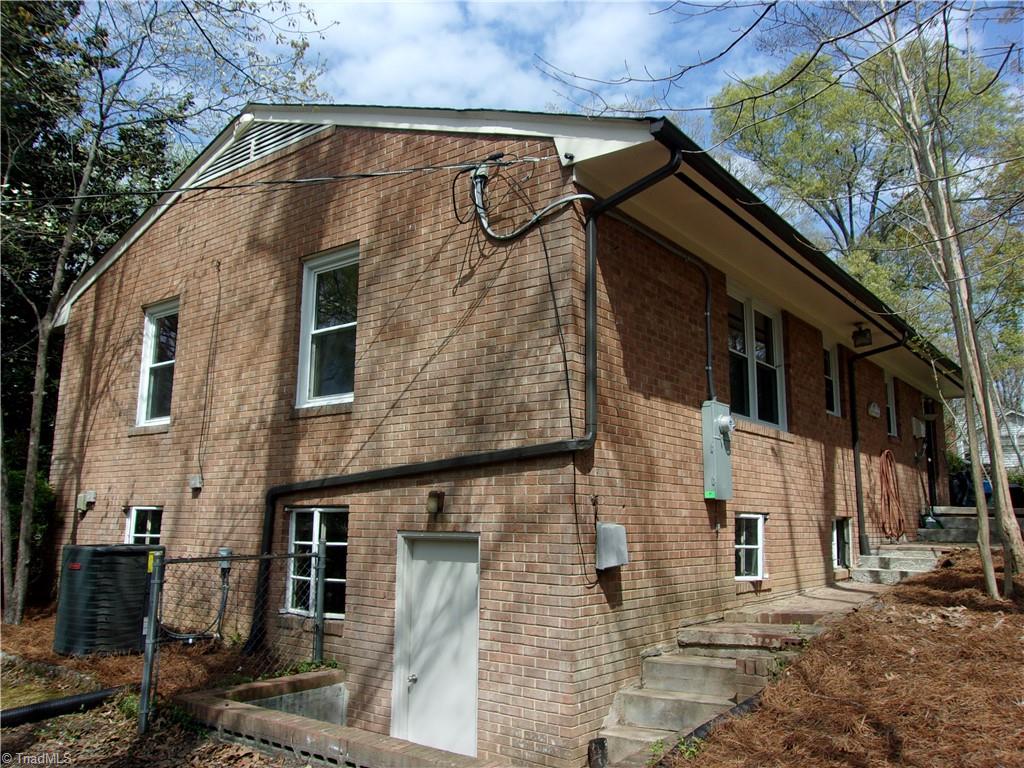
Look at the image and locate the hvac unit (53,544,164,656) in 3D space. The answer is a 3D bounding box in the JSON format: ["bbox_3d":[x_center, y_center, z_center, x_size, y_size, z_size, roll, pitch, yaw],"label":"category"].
[{"bbox_3d":[-3.757,1.996,7.474,0.720,0.935,0.700,-7,-12,38],"label":"hvac unit"}]

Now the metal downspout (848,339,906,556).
[{"bbox_3d":[4.917,0.841,10.534,0.760,2.830,0.120,-7,-12,38],"label":"metal downspout"}]

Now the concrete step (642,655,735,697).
[{"bbox_3d":[1.399,2.161,5.956,0.720,0.205,0.360,-7,-13,38],"label":"concrete step"}]

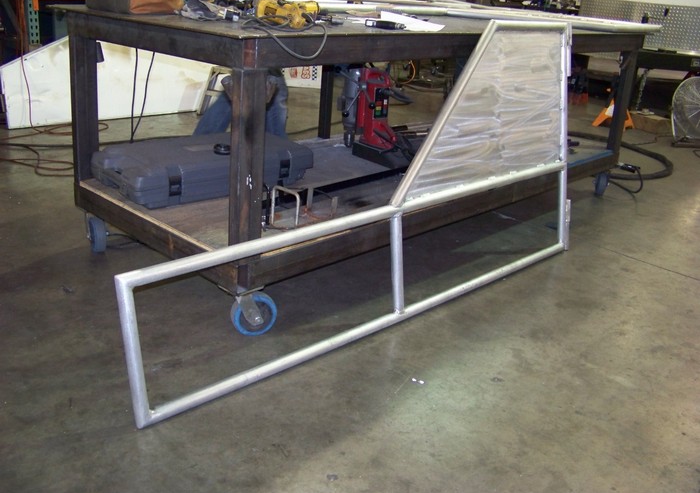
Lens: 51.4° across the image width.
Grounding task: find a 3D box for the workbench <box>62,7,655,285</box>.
[{"bbox_3d":[0.287,-0.705,3.623,1.200,0.850,3.060,21,27,38],"label":"workbench"}]

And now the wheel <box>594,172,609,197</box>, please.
[{"bbox_3d":[1.548,-0.382,4.480,0.060,0.160,0.155,11,22,18],"label":"wheel"}]

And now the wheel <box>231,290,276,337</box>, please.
[{"bbox_3d":[-0.324,0.227,2.470,0.155,0.160,0.060,-3,22,-19],"label":"wheel"}]

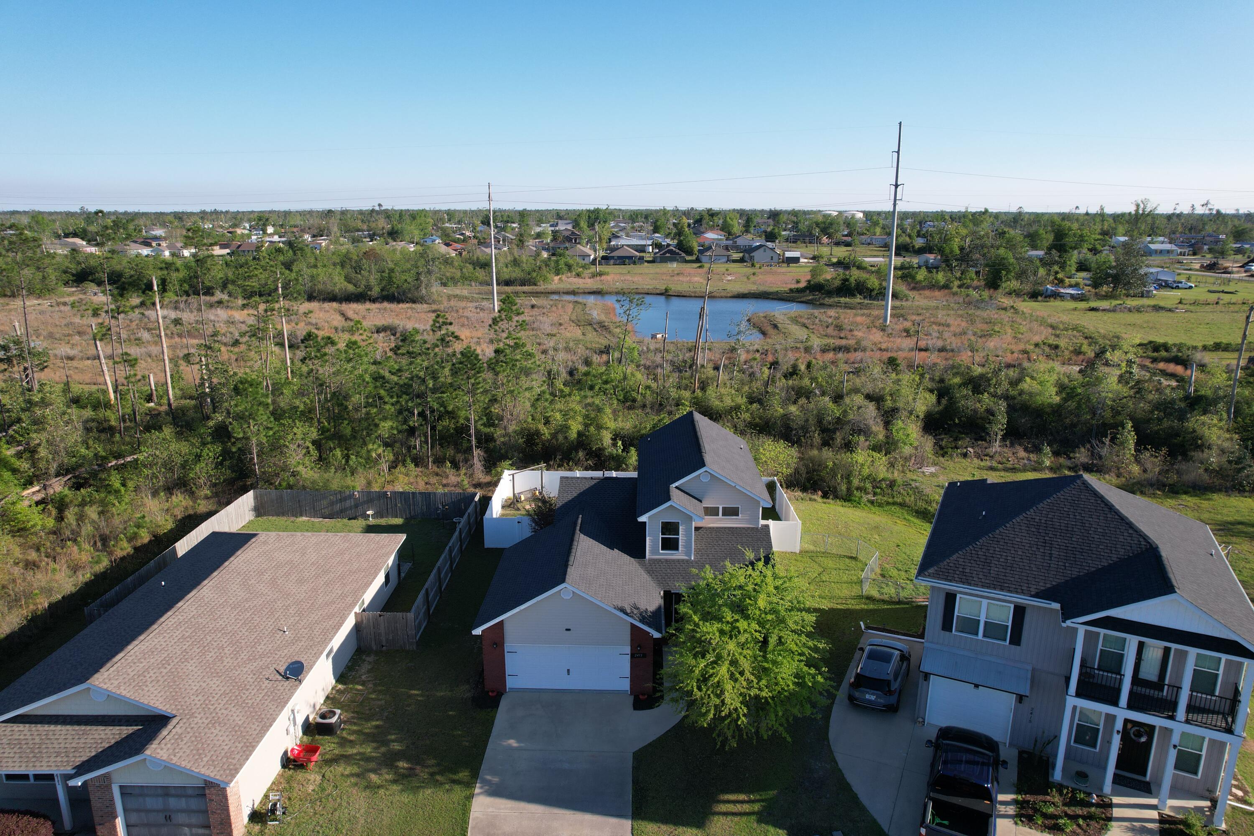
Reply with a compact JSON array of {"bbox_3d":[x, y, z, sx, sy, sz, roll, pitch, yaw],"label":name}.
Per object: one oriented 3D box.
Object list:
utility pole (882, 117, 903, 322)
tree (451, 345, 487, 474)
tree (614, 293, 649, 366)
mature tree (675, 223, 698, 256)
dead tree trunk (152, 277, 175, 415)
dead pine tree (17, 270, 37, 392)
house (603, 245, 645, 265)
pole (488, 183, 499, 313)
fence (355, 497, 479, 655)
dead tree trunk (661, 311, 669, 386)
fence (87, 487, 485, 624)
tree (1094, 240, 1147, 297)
[{"bbox_3d":[42.430,-30.461,122.076,2.200,31.600,1.300,0,15,0],"label":"utility pole"},{"bbox_3d":[-11.206,-0.537,54.171,2.700,9.500,2.700,0,15,0],"label":"tree"},{"bbox_3d":[0.480,-9.727,88.574,4.200,9.200,4.000,0,15,0],"label":"tree"},{"bbox_3d":[23.200,-69.636,300.269,9.300,13.000,9.200,0,15,0],"label":"mature tree"},{"bbox_3d":[-41.400,-6.104,68.519,0.550,12.800,0.550,0,15,0],"label":"dead tree trunk"},{"bbox_3d":[-59.700,-8.326,76.827,1.200,12.700,1.100,0,15,0],"label":"dead pine tree"},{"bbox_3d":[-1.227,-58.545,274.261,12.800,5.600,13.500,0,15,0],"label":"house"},{"bbox_3d":[-24.070,-30.331,137.885,1.100,22.900,1.000,0,15,0],"label":"pole"},{"bbox_3d":[-10.457,7.303,40.140,2.900,1.770,14.600,0,15,0],"label":"fence"},{"bbox_3d":[4.007,-6.912,79.689,0.600,8.400,0.500,0,15,0],"label":"dead tree trunk"},{"bbox_3d":[-17.007,7.041,41.003,15.800,1.800,13.200,0,15,0],"label":"fence"},{"bbox_3d":[109.769,-33.361,170.191,10.500,12.000,10.500,0,15,0],"label":"tree"}]

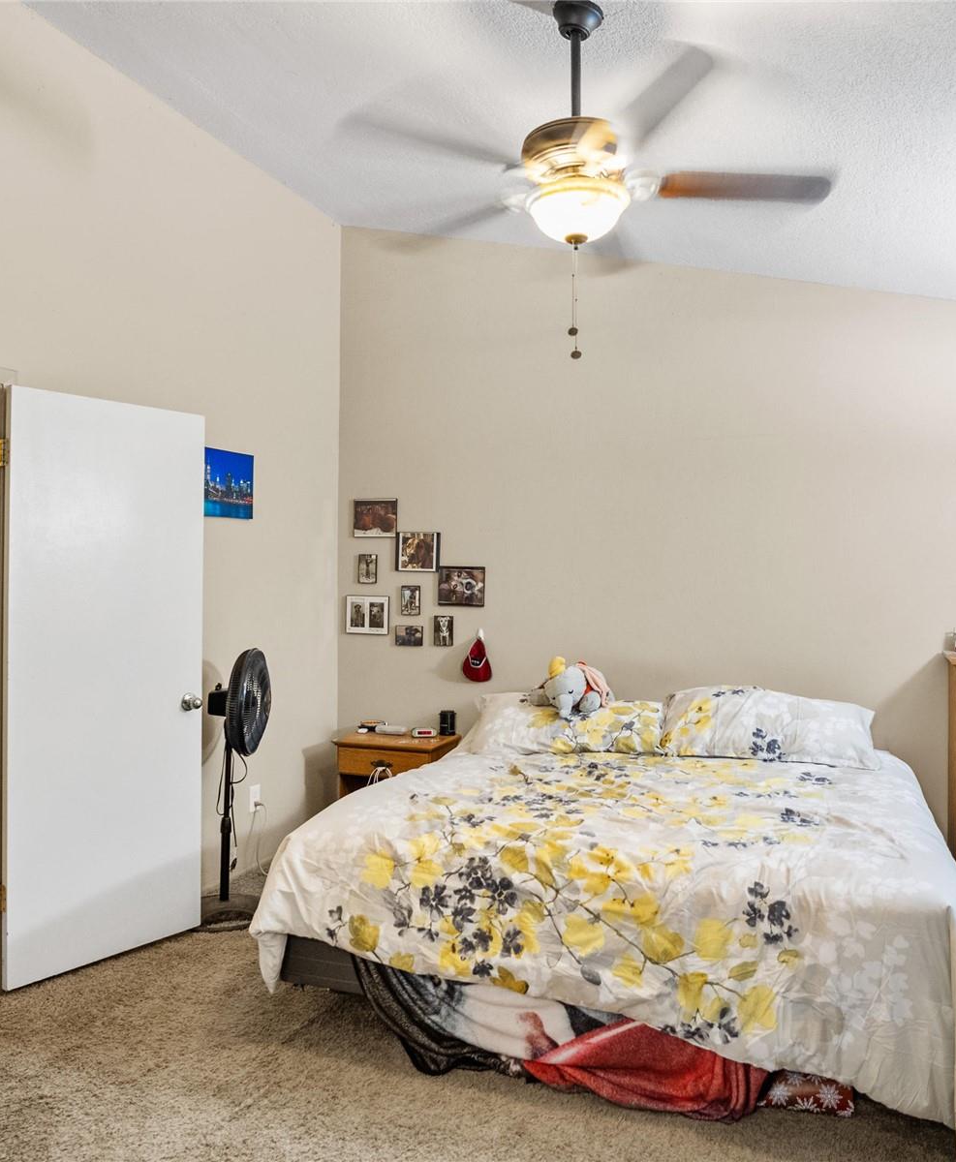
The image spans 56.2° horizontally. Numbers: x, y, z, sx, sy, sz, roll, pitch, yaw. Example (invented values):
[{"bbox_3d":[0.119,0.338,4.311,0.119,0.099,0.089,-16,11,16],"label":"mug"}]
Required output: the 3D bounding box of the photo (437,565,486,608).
[{"bbox_3d":[-0.082,0.030,4.660,0.258,0.208,0.020,0,0,23],"label":"photo"}]

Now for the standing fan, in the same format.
[{"bbox_3d":[-1.055,0.836,3.740,0.420,1.105,0.450,0,0,-2],"label":"standing fan"}]

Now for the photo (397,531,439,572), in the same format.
[{"bbox_3d":[-0.316,-0.151,4.751,0.255,0.214,0.018,0,0,23],"label":"photo"}]

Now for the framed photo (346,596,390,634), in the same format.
[{"bbox_3d":[-0.600,0.186,4.885,0.262,0.210,0.020,0,0,23],"label":"framed photo"}]

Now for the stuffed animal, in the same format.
[{"bbox_3d":[0.435,0.490,4.130,0.320,0.265,0.310,0,0,27],"label":"stuffed animal"}]

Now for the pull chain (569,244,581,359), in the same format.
[{"bbox_3d":[0.248,-0.716,2.290,0.034,0.298,0.030,0,0,0],"label":"pull chain"}]

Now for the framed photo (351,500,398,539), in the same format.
[{"bbox_3d":[-0.557,-0.339,4.854,0.262,0.217,0.018,0,0,23],"label":"framed photo"}]

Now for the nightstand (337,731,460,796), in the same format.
[{"bbox_3d":[-0.389,1.088,4.506,0.545,0.580,0.440,0,0,23],"label":"nightstand"}]

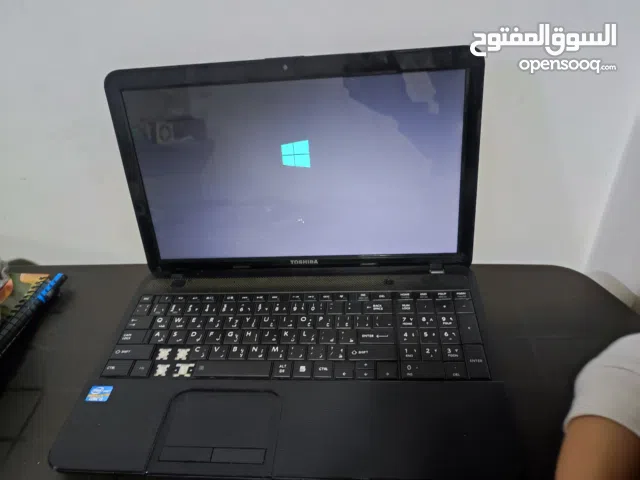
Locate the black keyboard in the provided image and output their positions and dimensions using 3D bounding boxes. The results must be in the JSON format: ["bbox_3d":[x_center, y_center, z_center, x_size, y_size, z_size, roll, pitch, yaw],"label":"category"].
[{"bbox_3d":[-0.026,0.094,0.459,0.353,0.012,0.107,-1,38,6],"label":"black keyboard"}]

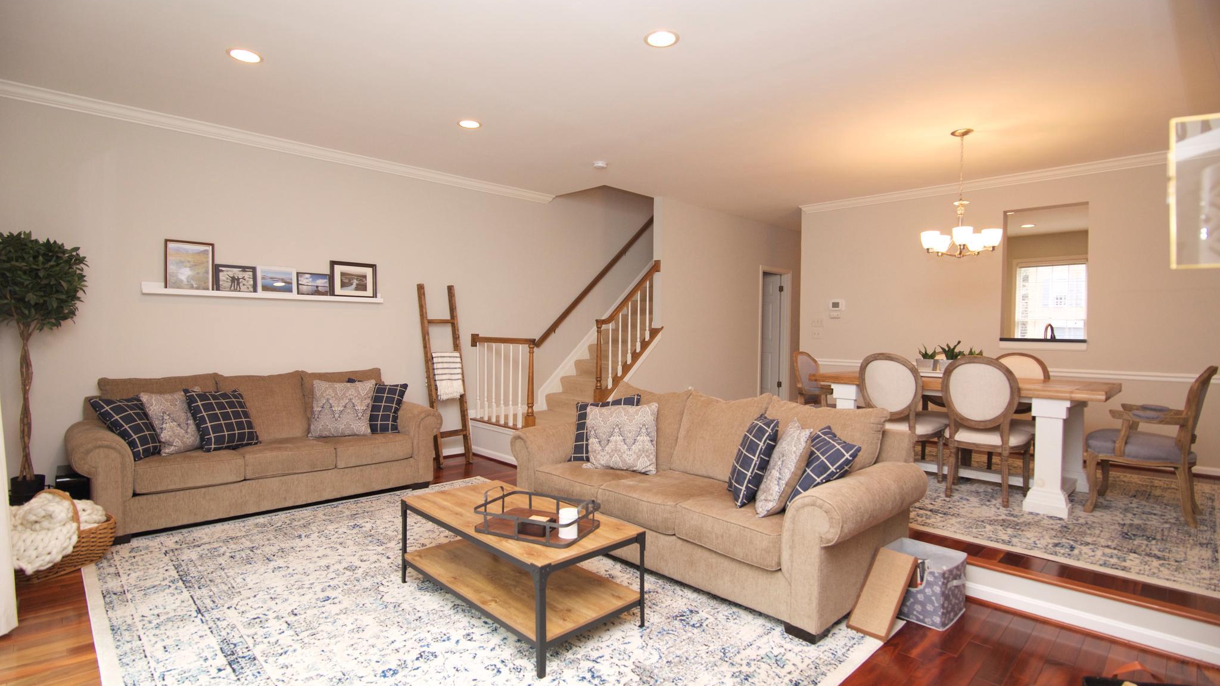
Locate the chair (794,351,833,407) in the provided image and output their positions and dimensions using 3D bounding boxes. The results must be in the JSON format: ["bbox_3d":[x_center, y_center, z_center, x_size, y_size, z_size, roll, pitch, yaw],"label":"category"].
[{"bbox_3d":[2.036,0.588,5.326,0.620,0.990,0.620,-1,2,-45],"label":"chair"}]

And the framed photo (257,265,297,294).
[{"bbox_3d":[-2.834,-0.520,4.899,0.293,0.237,0.020,0,-5,-43],"label":"framed photo"}]

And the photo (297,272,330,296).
[{"bbox_3d":[-2.620,-0.507,5.097,0.270,0.212,0.020,0,-5,-43],"label":"photo"}]

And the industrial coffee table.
[{"bbox_3d":[-0.480,1.081,2.893,0.605,0.453,1.200,-1,2,-45],"label":"industrial coffee table"}]

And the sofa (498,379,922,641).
[{"bbox_3d":[0.493,0.819,3.655,1.010,0.960,2.400,-1,2,-45],"label":"sofa"}]

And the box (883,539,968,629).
[{"bbox_3d":[1.558,1.186,2.863,0.300,0.285,0.295,-1,2,-45],"label":"box"}]

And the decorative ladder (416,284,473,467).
[{"bbox_3d":[-1.684,0.318,5.868,0.400,1.850,0.090,-2,-7,-45],"label":"decorative ladder"}]

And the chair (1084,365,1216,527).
[{"bbox_3d":[3.514,0.622,3.762,0.630,0.970,0.610,0,2,-43],"label":"chair"}]

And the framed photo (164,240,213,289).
[{"bbox_3d":[-3.272,-0.593,4.494,0.315,0.390,0.020,0,-3,-43],"label":"framed photo"}]

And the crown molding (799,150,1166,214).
[{"bbox_3d":[3.618,-1.604,5.968,0.085,0.085,3.580,0,2,-43],"label":"crown molding"}]

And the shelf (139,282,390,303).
[{"bbox_3d":[-2.839,-0.414,4.920,1.810,0.095,0.100,-1,2,-45],"label":"shelf"}]

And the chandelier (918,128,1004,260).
[{"bbox_3d":[2.745,-1.152,4.504,0.550,0.968,0.550,0,2,-43],"label":"chandelier"}]

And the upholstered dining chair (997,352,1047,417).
[{"bbox_3d":[3.223,0.580,4.668,0.580,1.000,0.500,0,2,-43],"label":"upholstered dining chair"}]

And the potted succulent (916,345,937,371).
[{"bbox_3d":[2.606,0.129,4.750,0.135,0.206,0.135,-1,2,-45],"label":"potted succulent"}]

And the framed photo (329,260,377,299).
[{"bbox_3d":[-2.382,-0.578,5.358,0.430,0.335,0.030,-1,-6,-45],"label":"framed photo"}]

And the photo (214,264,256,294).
[{"bbox_3d":[-3.049,-0.513,4.702,0.291,0.235,0.020,0,-5,-43],"label":"photo"}]

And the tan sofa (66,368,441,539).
[{"bbox_3d":[-2.612,0.725,4.484,2.350,0.975,0.960,0,2,-43],"label":"tan sofa"}]

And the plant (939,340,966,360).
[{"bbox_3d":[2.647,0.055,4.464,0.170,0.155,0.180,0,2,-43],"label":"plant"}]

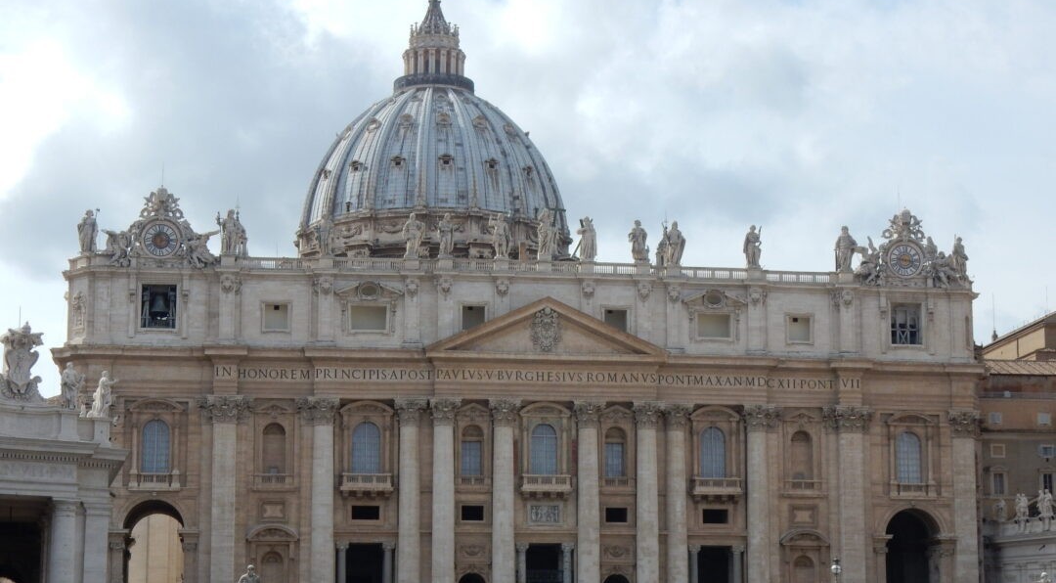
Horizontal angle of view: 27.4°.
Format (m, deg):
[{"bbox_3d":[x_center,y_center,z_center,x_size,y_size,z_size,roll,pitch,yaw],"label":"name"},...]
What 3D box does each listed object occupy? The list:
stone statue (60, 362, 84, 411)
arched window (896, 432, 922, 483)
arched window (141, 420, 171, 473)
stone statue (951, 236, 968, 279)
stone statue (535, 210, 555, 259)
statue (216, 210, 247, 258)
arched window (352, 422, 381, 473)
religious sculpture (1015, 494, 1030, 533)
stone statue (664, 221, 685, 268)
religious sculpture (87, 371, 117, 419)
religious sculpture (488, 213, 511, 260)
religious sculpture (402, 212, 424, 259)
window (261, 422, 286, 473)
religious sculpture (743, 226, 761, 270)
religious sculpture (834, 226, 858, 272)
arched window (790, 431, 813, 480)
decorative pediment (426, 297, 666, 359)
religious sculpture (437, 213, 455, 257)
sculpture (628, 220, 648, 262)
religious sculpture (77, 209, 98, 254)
[{"bbox_3d":[-29.904,6.186,142.000,1.400,3.121,1.050,5,-11,-28],"label":"stone statue"},{"bbox_3d":[48.899,21.280,278.105,3.389,6.541,0.700,1,-10,-8],"label":"arched window"},{"bbox_3d":[-45.951,19.135,267.518,3.571,6.532,0.600,1,-10,-9],"label":"arched window"},{"bbox_3d":[55.990,-4.380,280.910,2.050,5.680,1.800,1,-10,-8],"label":"stone statue"},{"bbox_3d":[2.334,-7.386,279.440,2.300,6.300,1.800,1,-10,-9],"label":"stone statue"},{"bbox_3d":[-36.799,-7.190,268.809,3.463,5.996,2.200,1,-10,-8],"label":"statue"},{"bbox_3d":[-19.933,19.328,268.012,3.569,6.366,0.700,1,-10,-8],"label":"arched window"},{"bbox_3d":[59.906,26.671,262.000,1.400,4.606,1.600,5,-11,-29],"label":"religious sculpture"},{"bbox_3d":[18.650,-5.990,273.670,2.910,6.040,1.800,1,-10,-9],"label":"stone statue"},{"bbox_3d":[-28.866,7.001,147.000,1.600,3.204,1.500,9,-13,-42],"label":"religious sculpture"},{"bbox_3d":[-3.523,-6.984,273.816,2.474,5.795,1.800,1,-10,-8],"label":"religious sculpture"},{"bbox_3d":[-14.330,-6.900,270.190,2.850,5.960,1.900,1,-10,-8],"label":"religious sculpture"},{"bbox_3d":[-31.209,19.303,266.411,2.868,6.387,0.800,1,-10,-8],"label":"window"},{"bbox_3d":[28.670,-5.690,276.690,2.080,5.850,1.800,1,-10,-8],"label":"religious sculpture"},{"bbox_3d":[40.780,-5.470,278.400,2.840,5.890,1.800,1,-10,-8],"label":"religious sculpture"},{"bbox_3d":[34.390,20.730,272.570,2.790,6.160,0.700,1,-10,-9],"label":"arched window"},{"bbox_3d":[2.287,4.627,273.901,30.300,7.600,3.000,1,-10,-9],"label":"decorative pediment"},{"bbox_3d":[-10.374,-6.988,272.778,2.062,5.710,1.700,1,-10,-8],"label":"religious sculpture"},{"bbox_3d":[14.282,-6.670,281.215,2.350,5.500,1.700,1,-10,-9],"label":"sculpture"},{"bbox_3d":[-54.010,-7.380,265.580,2.530,5.620,1.800,1,-10,-8],"label":"religious sculpture"}]

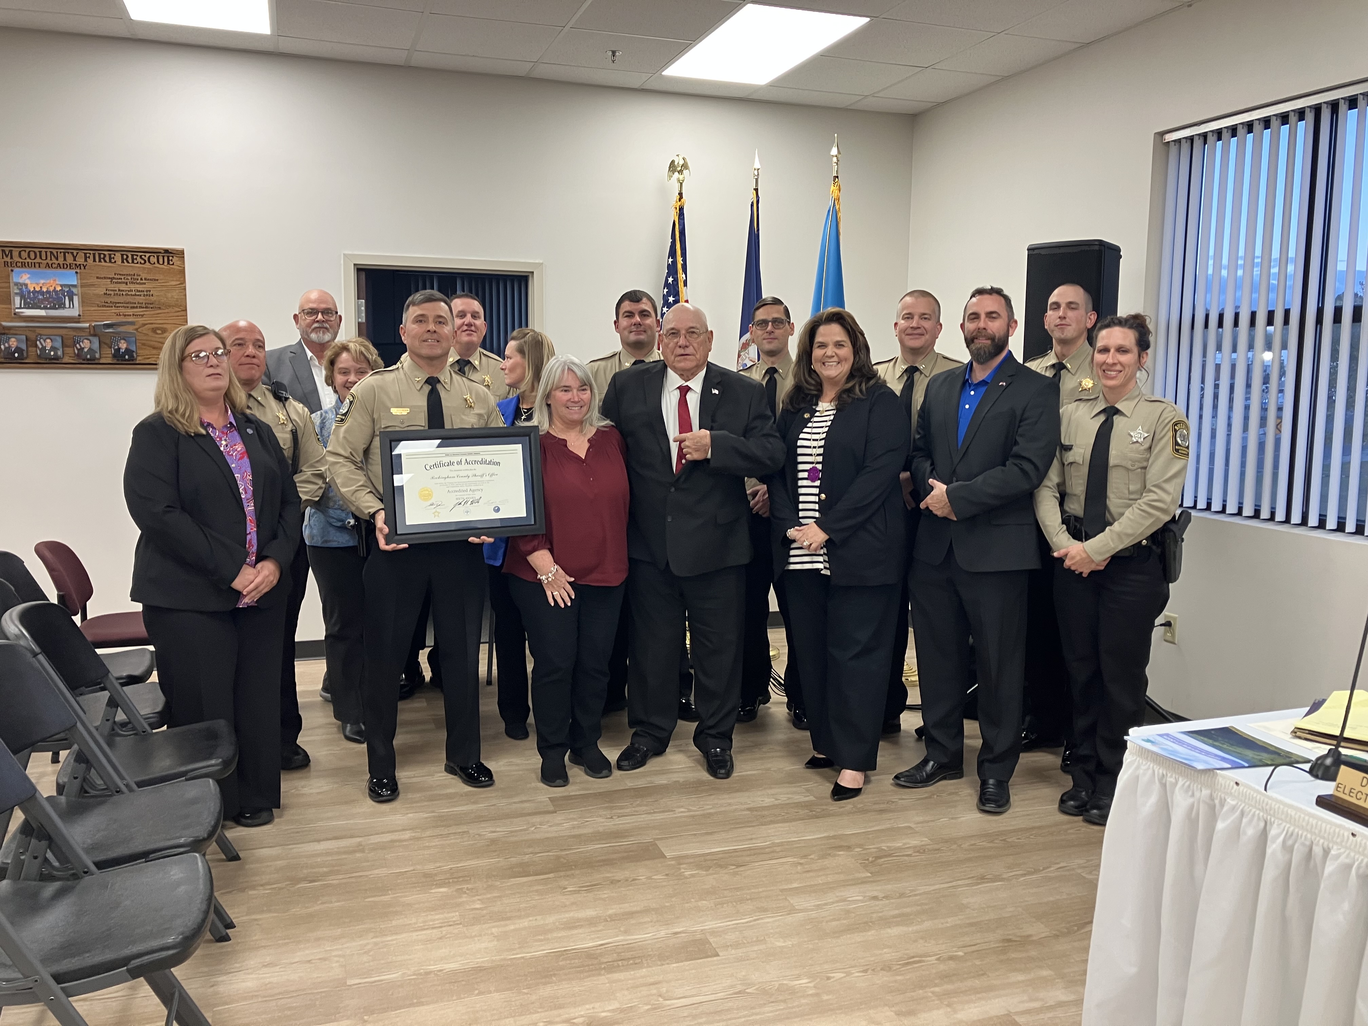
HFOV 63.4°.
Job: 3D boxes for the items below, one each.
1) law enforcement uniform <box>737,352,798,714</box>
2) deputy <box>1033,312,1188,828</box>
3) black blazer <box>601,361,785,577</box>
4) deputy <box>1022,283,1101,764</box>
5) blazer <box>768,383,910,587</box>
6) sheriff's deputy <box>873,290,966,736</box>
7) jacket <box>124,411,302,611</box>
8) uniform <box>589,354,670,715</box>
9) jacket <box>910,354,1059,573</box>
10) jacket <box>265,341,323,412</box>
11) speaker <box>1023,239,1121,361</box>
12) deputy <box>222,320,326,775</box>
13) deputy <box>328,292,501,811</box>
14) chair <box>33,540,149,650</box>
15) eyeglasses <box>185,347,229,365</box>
[{"bbox_3d":[0.405,0.080,4.800,0.530,1.558,0.340,1,7,6],"label":"law enforcement uniform"},{"bbox_3d":[1.503,0.185,3.904,0.500,1.730,0.380,8,10,42],"label":"deputy"},{"bbox_3d":[0.019,-0.154,4.078,0.680,0.808,0.430,2,7,8],"label":"black blazer"},{"bbox_3d":[1.507,0.044,4.328,0.540,1.855,0.360,6,9,34],"label":"deputy"},{"bbox_3d":[0.573,-0.100,4.052,0.530,0.724,0.370,6,9,36],"label":"blazer"},{"bbox_3d":[0.991,0.002,4.738,0.540,1.860,0.360,4,8,20],"label":"sheriff's deputy"},{"bbox_3d":[-1.545,-0.012,3.649,0.370,0.661,0.520,7,10,41],"label":"jacket"},{"bbox_3d":[-0.220,0.058,4.993,0.540,1.590,0.330,0,8,-8],"label":"uniform"},{"bbox_3d":[1.100,-0.177,4.048,0.530,0.780,0.340,7,10,40],"label":"jacket"},{"bbox_3d":[-1.619,-0.340,4.829,0.540,0.817,0.330,-3,8,-24],"label":"jacket"},{"bbox_3d":[1.676,-0.856,4.801,0.330,0.585,0.310,6,9,35],"label":"speaker"},{"bbox_3d":[-1.599,0.130,4.181,0.550,1.680,0.380,-4,9,-33],"label":"deputy"},{"bbox_3d":[-0.953,0.107,4.004,0.600,1.790,0.420,-3,8,-27],"label":"deputy"},{"bbox_3d":[-2.359,0.496,4.603,0.580,0.800,0.500,-2,8,-19],"label":"chair"},{"bbox_3d":[-1.551,-0.498,3.556,0.142,0.050,0.145,-16,9,-43],"label":"eyeglasses"}]

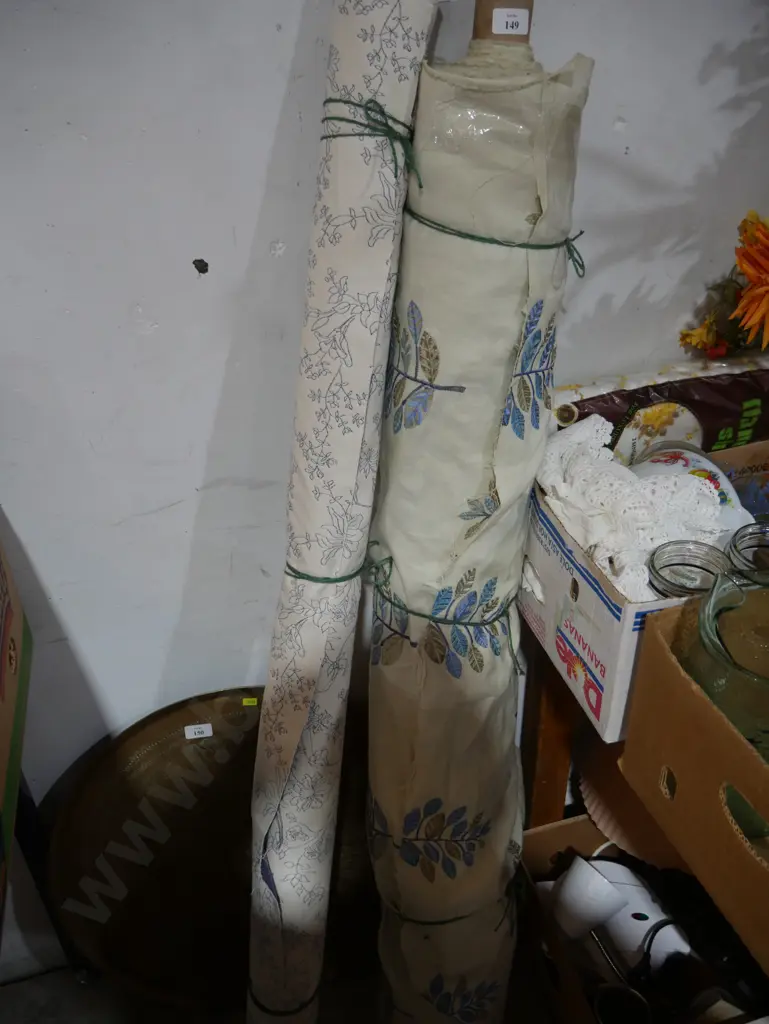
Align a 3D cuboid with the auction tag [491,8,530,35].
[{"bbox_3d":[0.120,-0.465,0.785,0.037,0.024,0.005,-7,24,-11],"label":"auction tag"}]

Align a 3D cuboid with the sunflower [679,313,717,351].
[{"bbox_3d":[0.408,-0.235,1.080,0.040,0.049,0.049,-23,36,-30],"label":"sunflower"}]

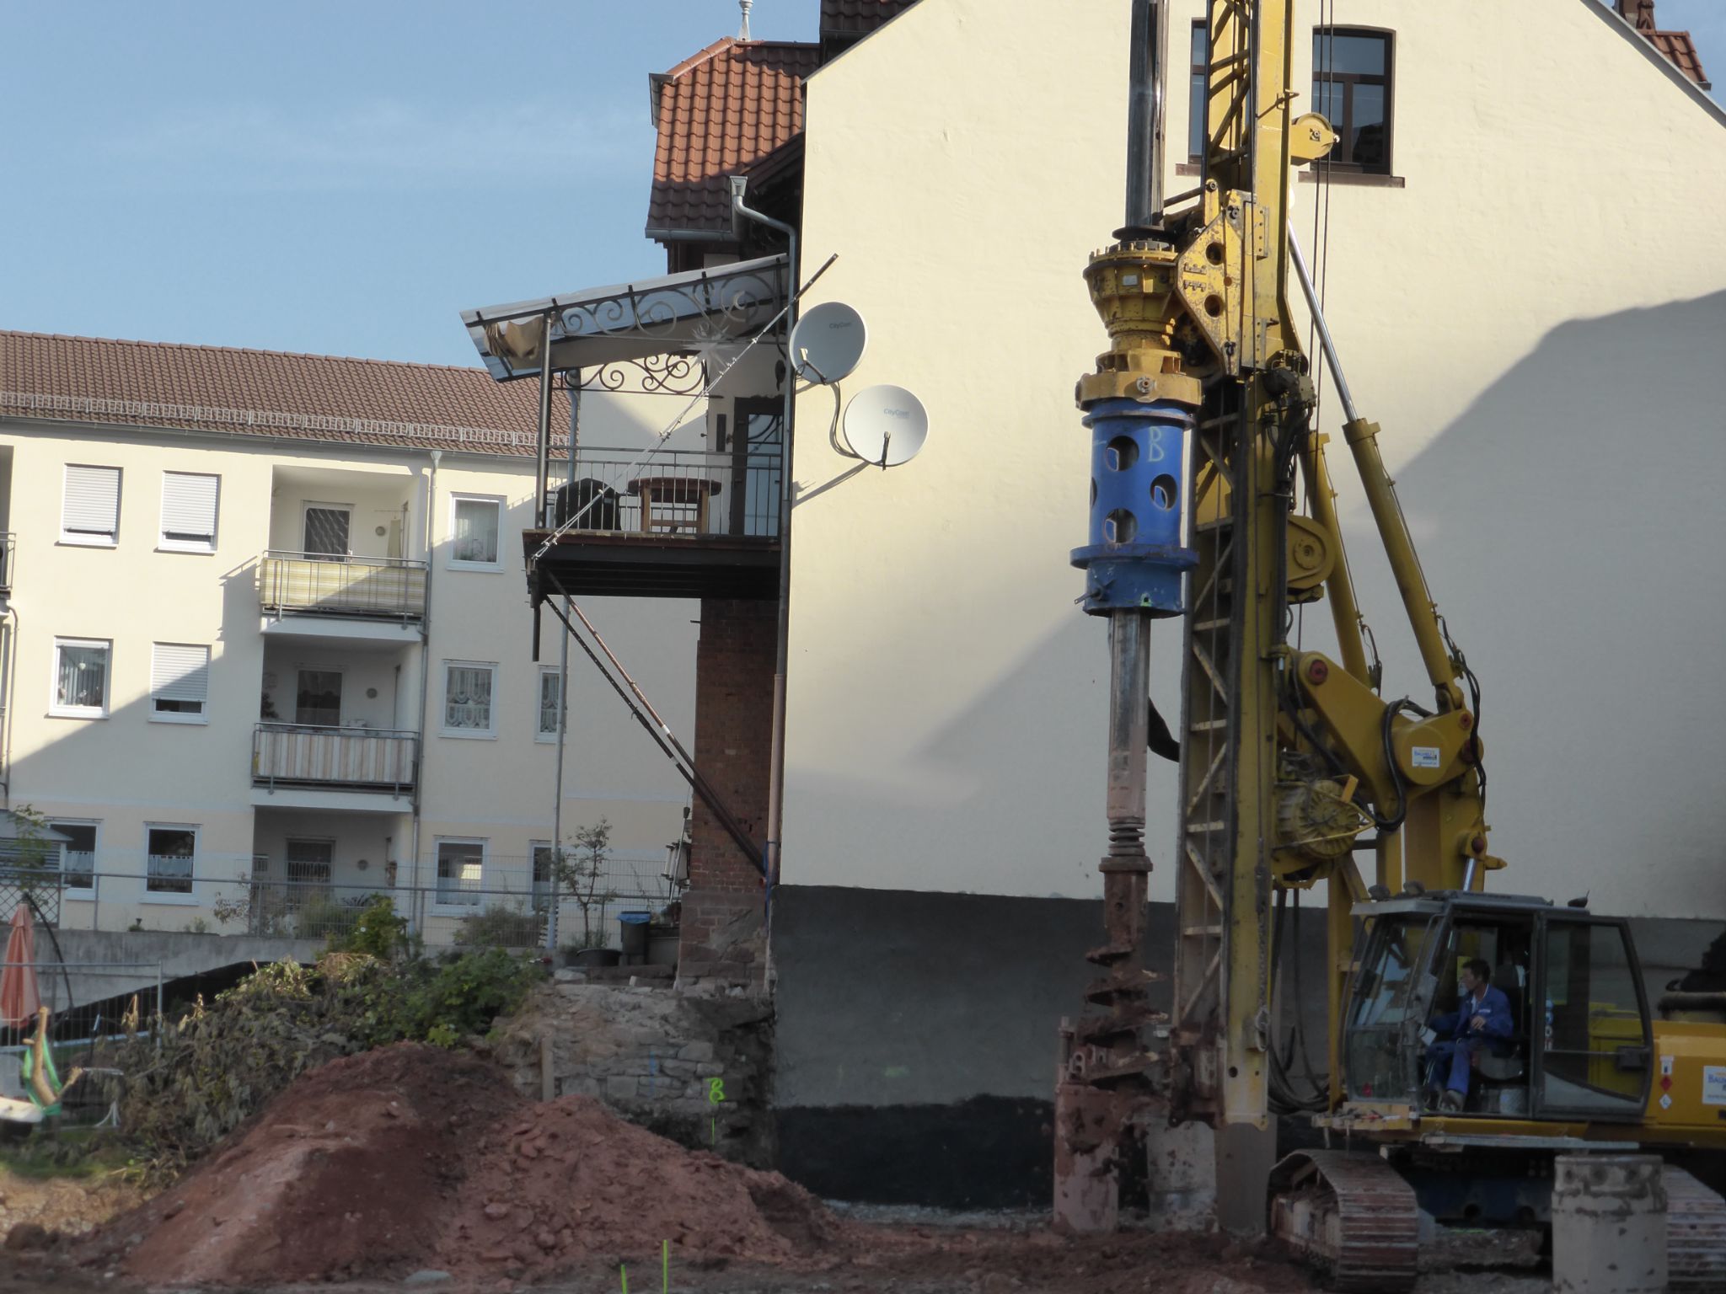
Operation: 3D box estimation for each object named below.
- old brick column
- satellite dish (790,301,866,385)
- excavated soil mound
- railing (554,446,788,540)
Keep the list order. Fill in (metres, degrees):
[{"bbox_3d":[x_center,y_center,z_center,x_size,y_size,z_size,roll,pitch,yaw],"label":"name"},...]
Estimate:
[{"bbox_3d":[-1.541,1.659,41.947,1.000,4.400,0.750,2,-6,-4],"label":"old brick column"},{"bbox_3d":[-0.397,-3.192,38.393,0.860,0.870,0.450,-1,-6,26],"label":"satellite dish"},{"bbox_3d":[-3.131,3.855,27.849,5.600,1.650,4.200,3,-6,-8],"label":"excavated soil mound"},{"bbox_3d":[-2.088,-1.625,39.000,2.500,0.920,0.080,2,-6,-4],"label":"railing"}]

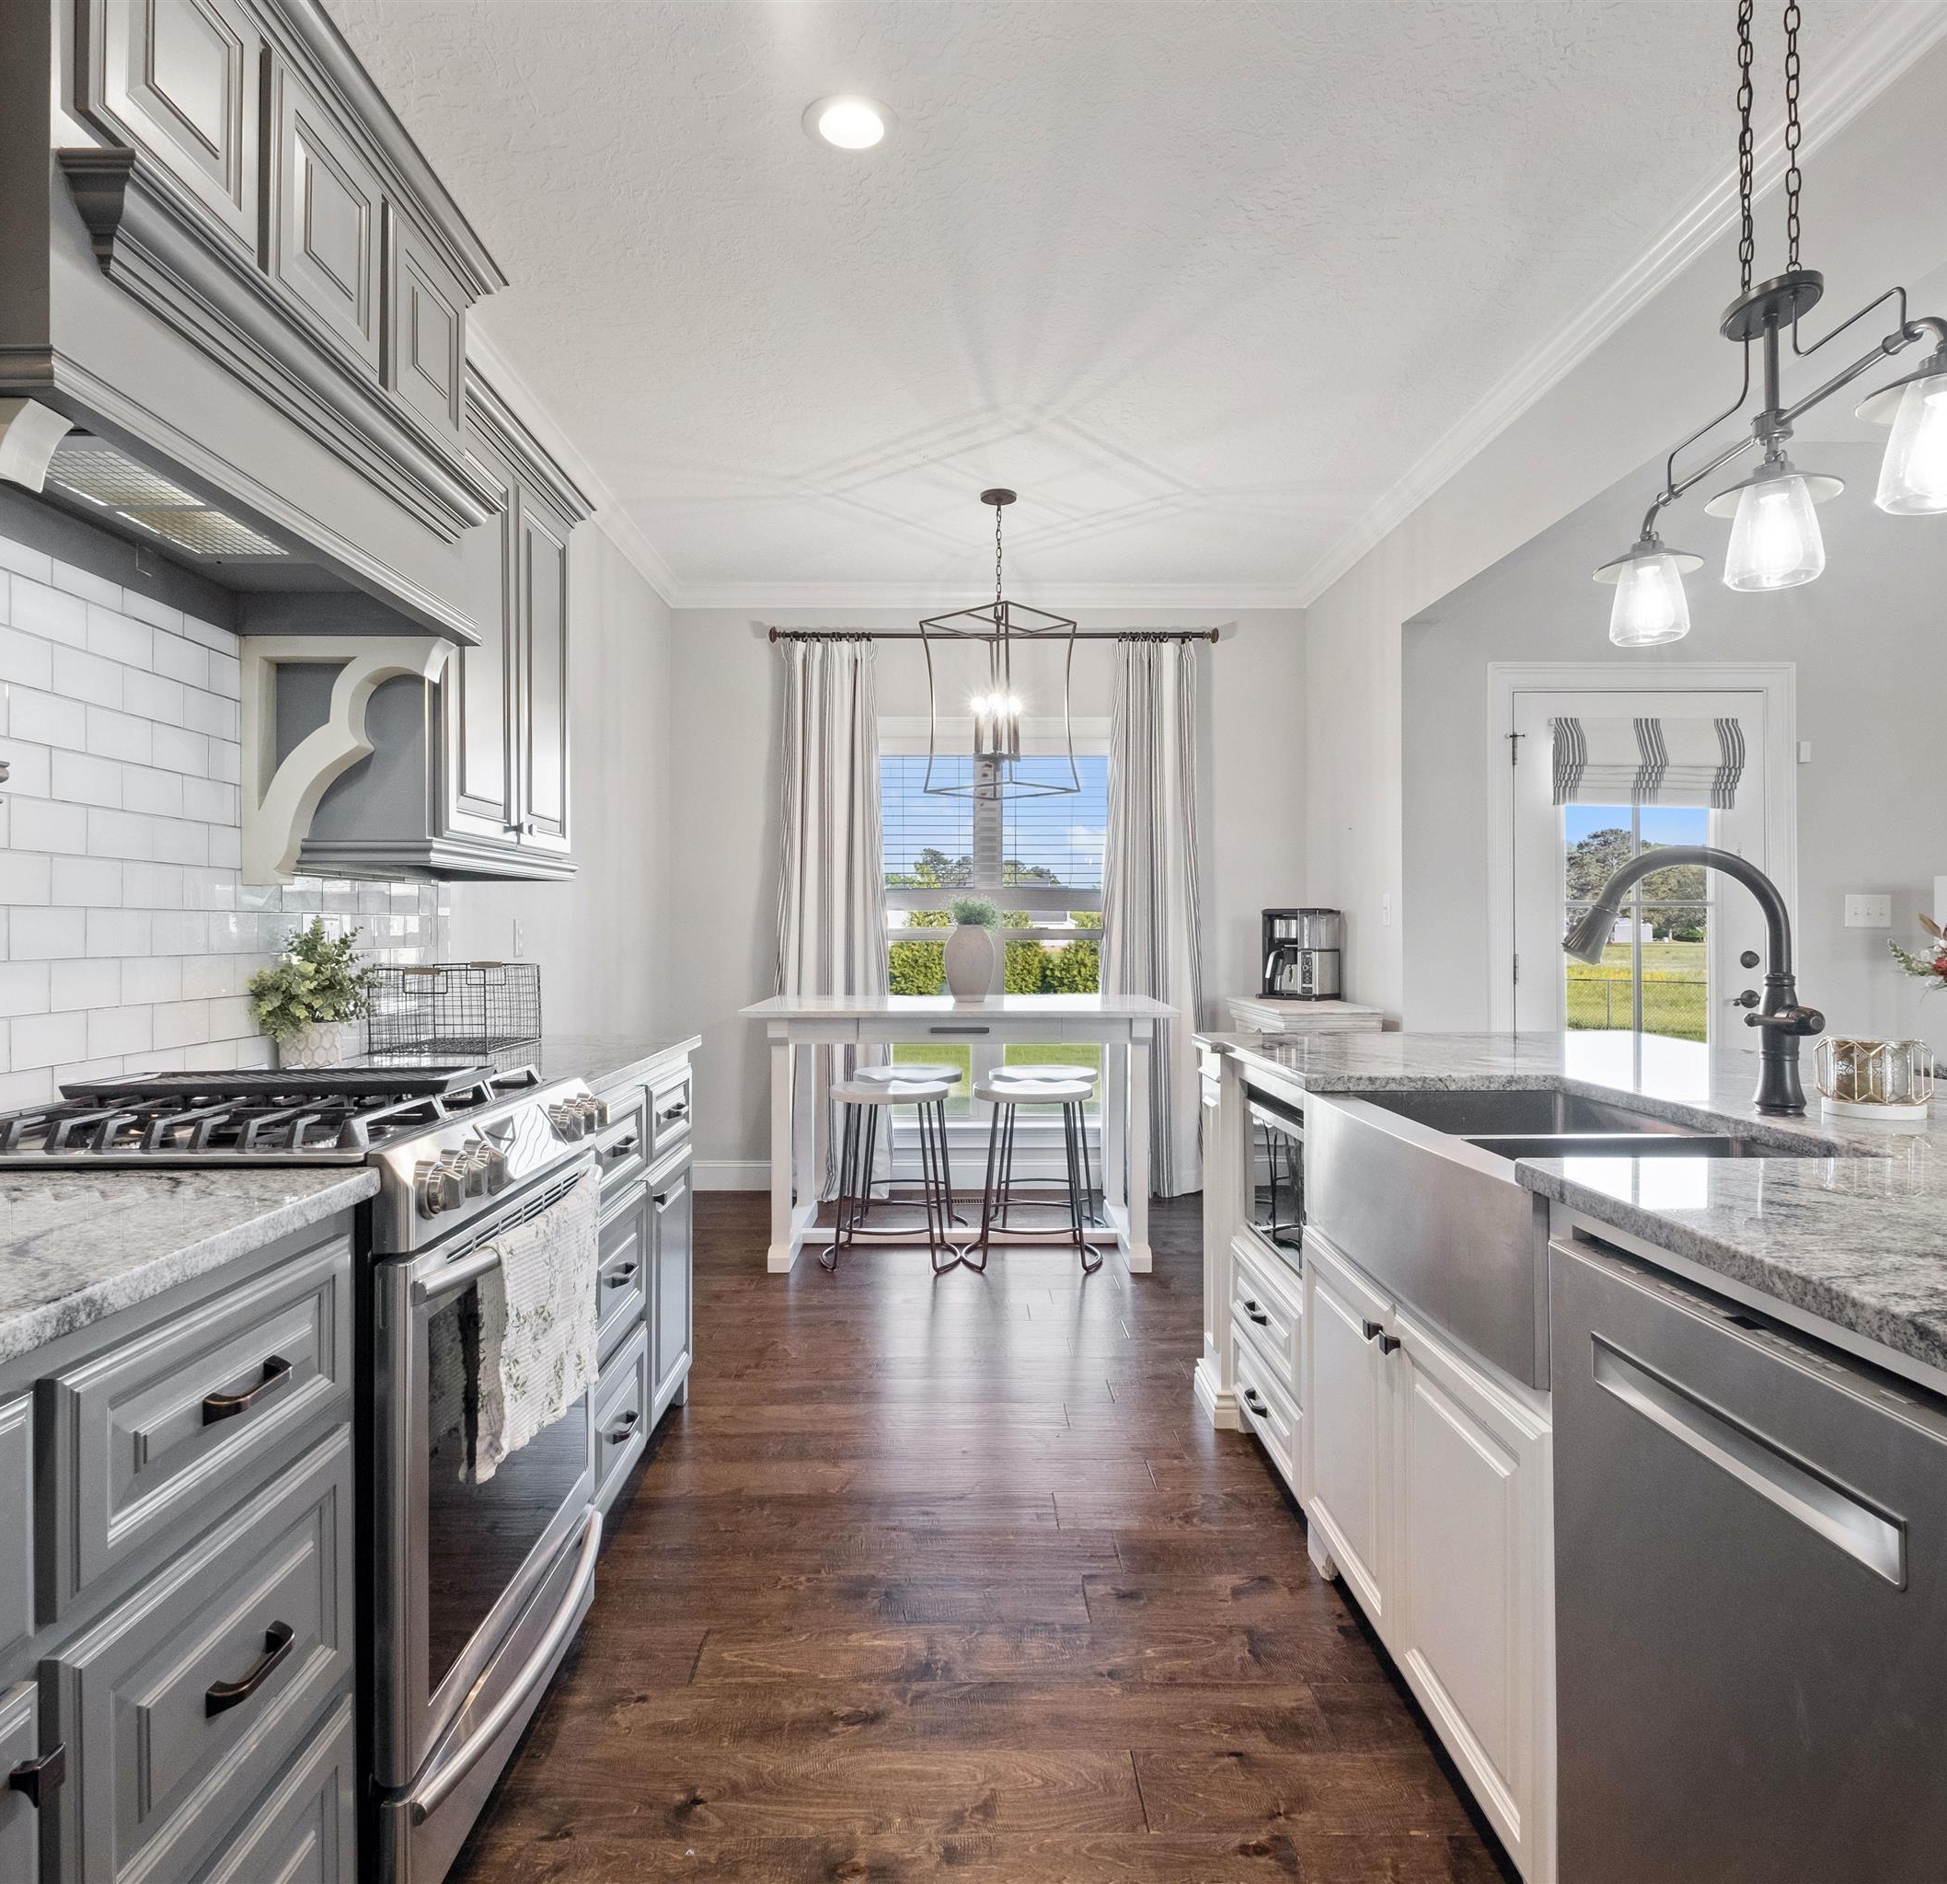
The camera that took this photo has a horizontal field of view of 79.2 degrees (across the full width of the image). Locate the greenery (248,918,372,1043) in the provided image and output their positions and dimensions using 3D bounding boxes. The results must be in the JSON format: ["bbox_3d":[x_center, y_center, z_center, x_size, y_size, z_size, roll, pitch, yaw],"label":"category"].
[{"bbox_3d":[-1.210,0.101,2.160,0.220,0.300,0.220,0,1,-1],"label":"greenery"}]

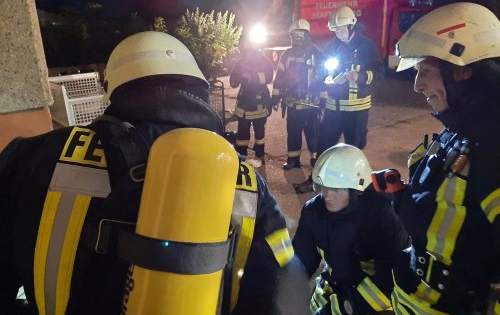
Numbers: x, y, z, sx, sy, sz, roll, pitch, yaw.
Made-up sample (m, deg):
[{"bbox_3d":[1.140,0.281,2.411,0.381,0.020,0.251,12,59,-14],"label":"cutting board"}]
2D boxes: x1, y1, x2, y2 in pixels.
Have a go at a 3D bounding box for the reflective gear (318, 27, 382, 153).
[{"bbox_3d":[1.124,-0.574,4.239,0.630,1.660,0.470,14,23,38],"label":"reflective gear"}]

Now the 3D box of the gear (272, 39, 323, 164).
[{"bbox_3d":[0.593,-0.652,4.685,0.600,1.580,0.460,5,19,17],"label":"gear"}]

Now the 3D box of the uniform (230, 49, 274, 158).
[{"bbox_3d":[0.034,-0.688,5.039,0.560,1.470,0.420,3,19,11],"label":"uniform"}]

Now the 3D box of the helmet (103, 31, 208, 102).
[{"bbox_3d":[-0.234,-0.214,0.920,0.255,0.195,0.310,-8,5,-21],"label":"helmet"}]

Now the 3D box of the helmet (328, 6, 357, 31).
[{"bbox_3d":[0.961,-1.449,3.896,0.310,0.220,0.250,-29,31,-29],"label":"helmet"}]

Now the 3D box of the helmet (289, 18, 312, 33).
[{"bbox_3d":[0.573,-1.523,4.344,0.250,0.190,0.300,10,33,28],"label":"helmet"}]

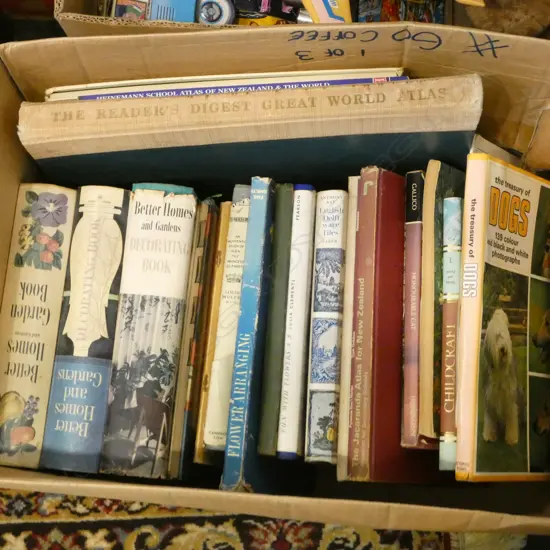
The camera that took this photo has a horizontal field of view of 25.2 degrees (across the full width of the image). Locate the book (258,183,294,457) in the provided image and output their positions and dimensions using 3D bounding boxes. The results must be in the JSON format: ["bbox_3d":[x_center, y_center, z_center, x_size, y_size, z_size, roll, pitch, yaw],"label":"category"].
[{"bbox_3d":[0.028,0.056,1.184,0.018,0.180,0.246,0,78,17],"label":"book"}]

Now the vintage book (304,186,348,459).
[{"bbox_3d":[0.079,0.062,1.185,0.029,0.185,0.245,-2,78,21],"label":"vintage book"}]

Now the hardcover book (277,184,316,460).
[{"bbox_3d":[0.048,0.058,1.185,0.021,0.182,0.248,0,78,18],"label":"hardcover book"}]

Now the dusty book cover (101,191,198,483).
[{"bbox_3d":[-0.107,0.073,1.179,0.058,0.215,0.260,4,75,2],"label":"dusty book cover"}]

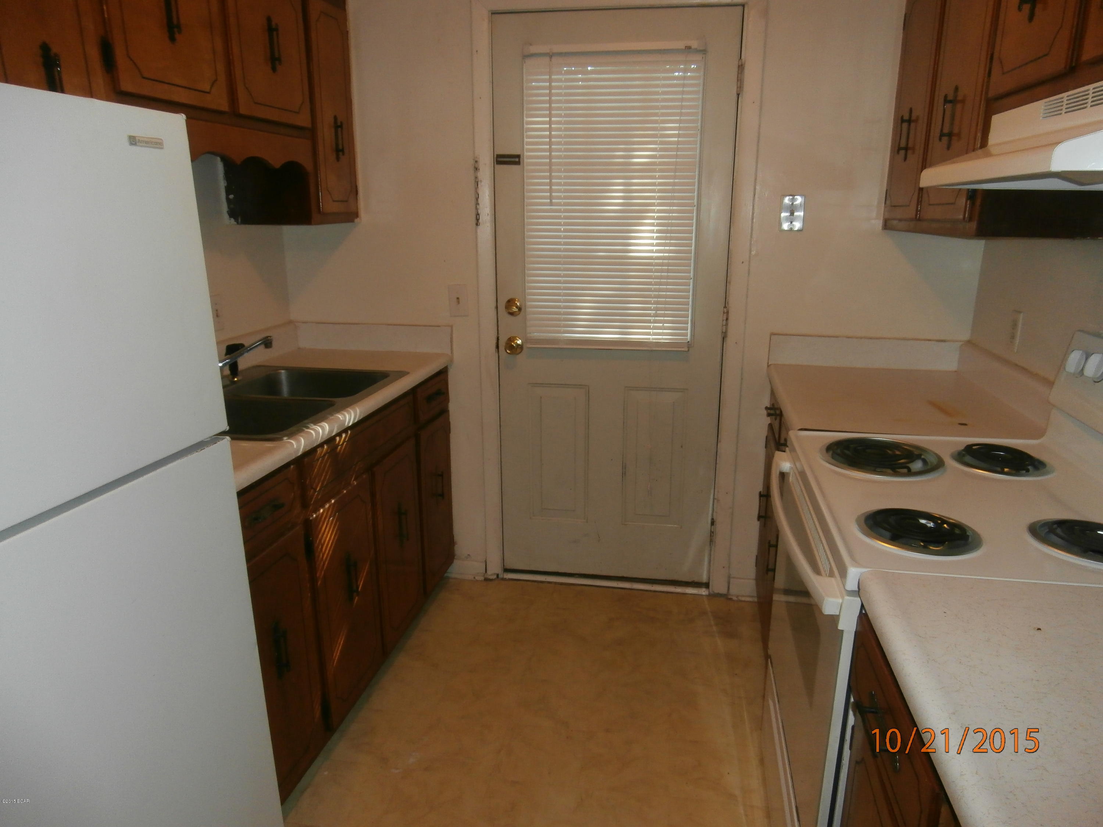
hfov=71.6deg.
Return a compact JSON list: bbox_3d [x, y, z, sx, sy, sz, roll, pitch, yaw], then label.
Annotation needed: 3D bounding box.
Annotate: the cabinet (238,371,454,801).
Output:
[{"bbox_3d":[-0.832,0.405,2.321,0.615,0.843,1.520,3,15,10],"label":"cabinet"}]

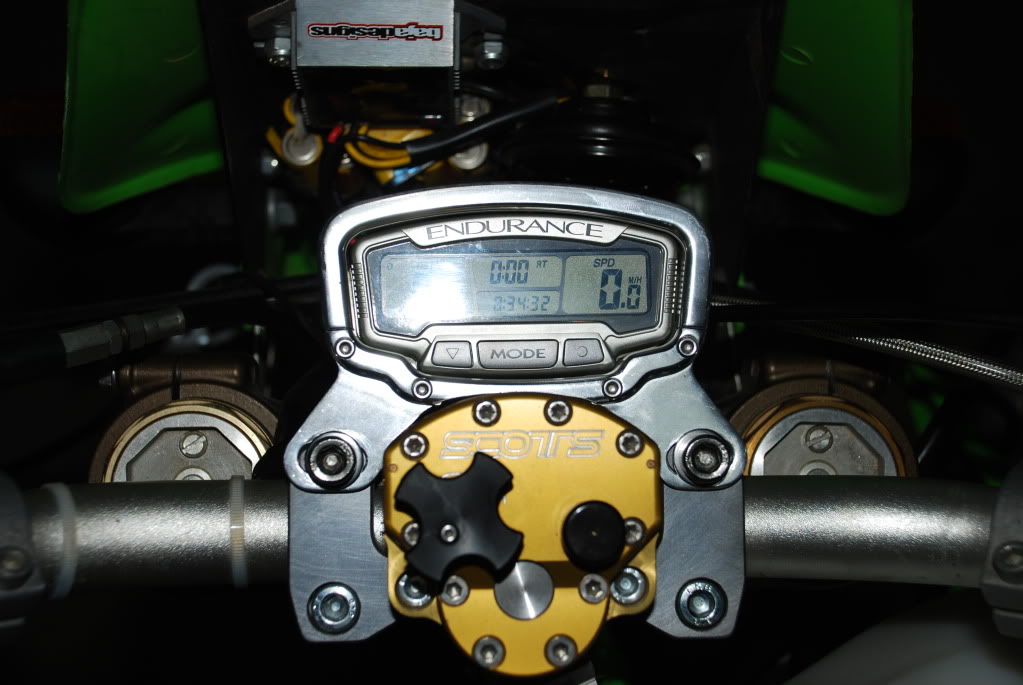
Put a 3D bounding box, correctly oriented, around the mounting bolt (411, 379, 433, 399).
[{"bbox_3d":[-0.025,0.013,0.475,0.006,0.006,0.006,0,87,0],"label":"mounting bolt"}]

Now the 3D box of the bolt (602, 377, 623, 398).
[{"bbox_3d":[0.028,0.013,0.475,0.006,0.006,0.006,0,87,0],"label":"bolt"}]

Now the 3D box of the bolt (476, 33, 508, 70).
[{"bbox_3d":[-0.007,-0.112,0.655,0.012,0.012,0.012,-1,60,0],"label":"bolt"}]

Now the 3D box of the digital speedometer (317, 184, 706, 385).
[{"bbox_3d":[0.000,-0.016,0.477,0.109,0.025,0.054,0,87,0],"label":"digital speedometer"}]

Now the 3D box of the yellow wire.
[{"bbox_3d":[-0.050,-0.070,0.640,0.027,0.012,0.012,-1,60,0],"label":"yellow wire"}]

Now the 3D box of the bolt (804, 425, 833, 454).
[{"bbox_3d":[0.102,0.032,0.566,0.009,0.006,0.009,0,87,0],"label":"bolt"}]

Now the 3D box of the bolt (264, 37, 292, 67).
[{"bbox_3d":[-0.089,-0.112,0.655,0.012,0.012,0.012,-1,60,0],"label":"bolt"}]

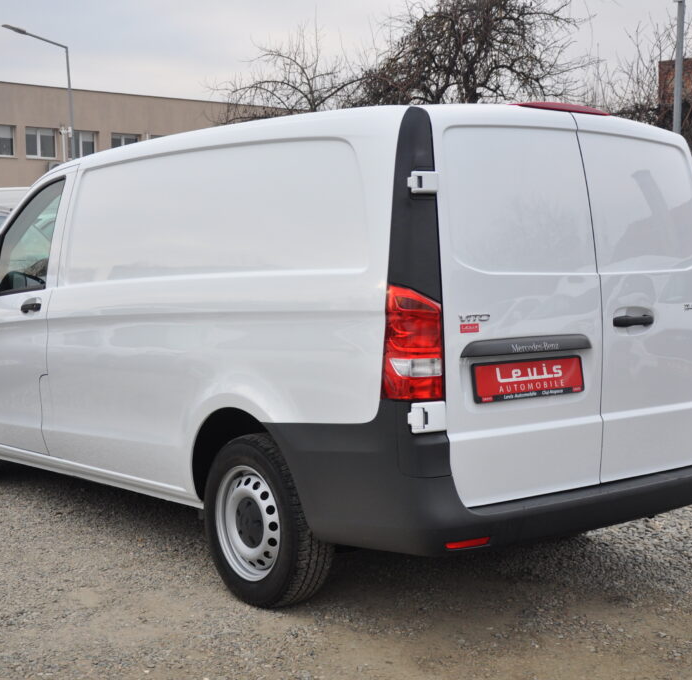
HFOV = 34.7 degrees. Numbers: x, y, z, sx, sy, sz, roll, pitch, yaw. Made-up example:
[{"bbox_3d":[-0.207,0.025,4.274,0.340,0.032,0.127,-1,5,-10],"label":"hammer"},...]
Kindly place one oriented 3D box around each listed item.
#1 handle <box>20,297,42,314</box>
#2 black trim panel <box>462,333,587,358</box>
[{"bbox_3d":[-1.571,-0.176,5.534,0.055,0.060,0.235,-3,5,-39],"label":"handle"},{"bbox_3d":[0.605,0.016,3.648,0.620,0.065,0.055,-3,1,-38],"label":"black trim panel"}]

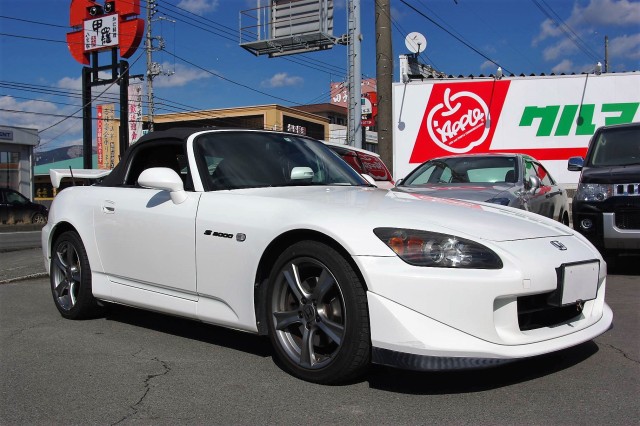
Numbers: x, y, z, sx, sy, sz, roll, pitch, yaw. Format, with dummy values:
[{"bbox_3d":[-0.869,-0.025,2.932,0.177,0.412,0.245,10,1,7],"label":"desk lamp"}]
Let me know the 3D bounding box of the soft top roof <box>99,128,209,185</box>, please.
[{"bbox_3d":[-0.788,-0.362,4.638,1.360,0.420,1.150,-1,0,-44],"label":"soft top roof"}]

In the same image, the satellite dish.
[{"bbox_3d":[2.035,-3.604,13.600,0.460,0.470,0.200,0,-14,-10],"label":"satellite dish"}]

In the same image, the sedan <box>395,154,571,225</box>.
[{"bbox_3d":[2.259,-0.102,9.050,1.870,1.400,4.850,-1,0,32],"label":"sedan"}]

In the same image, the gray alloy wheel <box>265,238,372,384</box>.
[{"bbox_3d":[0.011,0.412,2.729,0.220,0.630,0.630,-1,0,-44],"label":"gray alloy wheel"}]

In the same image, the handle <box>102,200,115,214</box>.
[{"bbox_3d":[-1.318,-0.034,4.001,0.045,0.075,0.150,-1,0,-44],"label":"handle"}]

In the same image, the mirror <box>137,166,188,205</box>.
[{"bbox_3d":[-0.842,-0.145,3.441,0.230,0.180,0.180,-1,0,-44],"label":"mirror"}]

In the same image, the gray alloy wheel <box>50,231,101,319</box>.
[{"bbox_3d":[-1.652,0.427,4.459,0.240,0.630,0.630,-1,0,-44],"label":"gray alloy wheel"}]

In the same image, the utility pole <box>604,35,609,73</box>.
[{"bbox_3d":[17.918,-5.460,39.998,0.300,12.000,0.300,-1,0,0],"label":"utility pole"}]

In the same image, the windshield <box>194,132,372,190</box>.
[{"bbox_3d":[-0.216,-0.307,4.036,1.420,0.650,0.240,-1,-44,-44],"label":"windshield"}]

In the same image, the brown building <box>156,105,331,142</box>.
[{"bbox_3d":[-6.773,-2.833,45.168,13.300,7.200,6.900,-1,0,29],"label":"brown building"}]

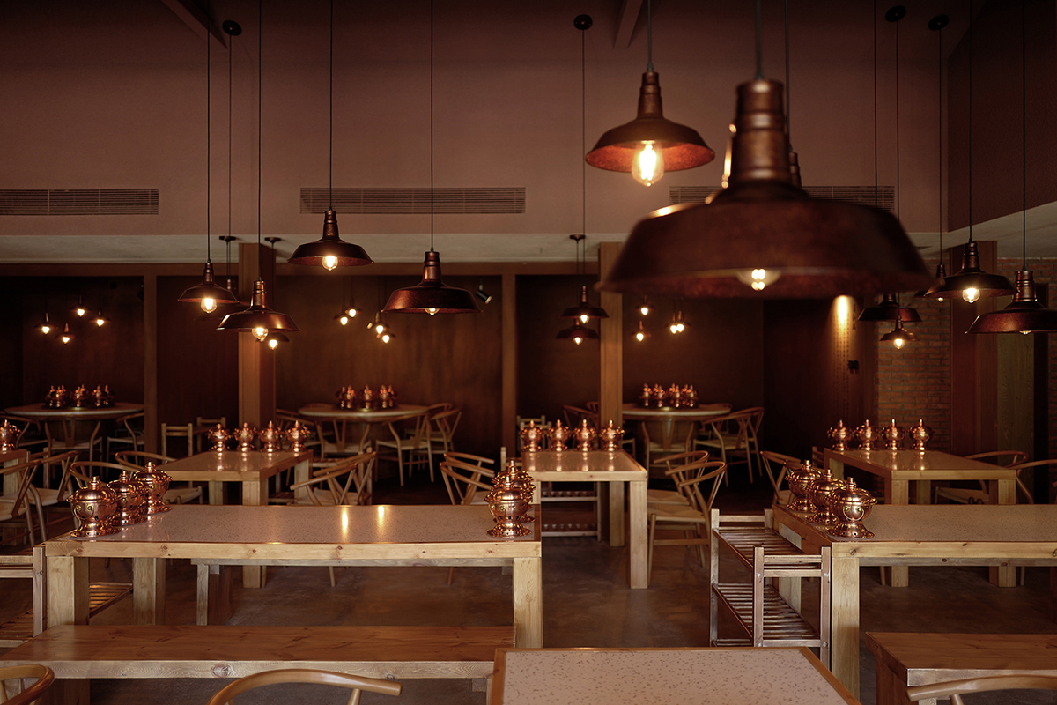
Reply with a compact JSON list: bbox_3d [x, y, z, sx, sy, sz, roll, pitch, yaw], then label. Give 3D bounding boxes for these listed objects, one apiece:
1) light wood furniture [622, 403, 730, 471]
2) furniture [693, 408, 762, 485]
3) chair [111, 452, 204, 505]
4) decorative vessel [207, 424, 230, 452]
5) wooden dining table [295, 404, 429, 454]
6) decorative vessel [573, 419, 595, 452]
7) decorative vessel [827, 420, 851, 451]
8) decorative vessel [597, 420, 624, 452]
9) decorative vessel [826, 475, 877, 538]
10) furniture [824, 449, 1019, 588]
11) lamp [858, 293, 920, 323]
[{"bbox_3d":[1.634,1.040,9.720,1.512,0.790,1.512,0,-1,1],"label":"light wood furniture"},{"bbox_3d":[2.090,1.000,8.680,0.550,0.760,0.530,0,0,-45],"label":"furniture"},{"bbox_3d":[-2.906,1.165,6.360,0.558,0.761,0.558,0,-1,1],"label":"chair"},{"bbox_3d":[-2.408,0.662,6.400,0.195,0.222,0.190,0,0,1],"label":"decorative vessel"},{"bbox_3d":[-1.927,1.038,9.601,1.502,0.790,1.502,0,-1,1],"label":"wooden dining table"},{"bbox_3d":[0.438,0.645,6.400,0.195,0.243,0.190,0,0,1],"label":"decorative vessel"},{"bbox_3d":[2.467,0.663,6.498,0.193,0.247,0.193,0,-1,1],"label":"decorative vessel"},{"bbox_3d":[0.642,0.651,6.410,0.215,0.238,0.215,0,0,0],"label":"decorative vessel"},{"bbox_3d":[1.376,0.651,3.500,0.215,0.238,0.215,0,0,0],"label":"decorative vessel"},{"bbox_3d":[2.755,1.136,5.880,0.800,0.752,1.200,0,0,1],"label":"furniture"},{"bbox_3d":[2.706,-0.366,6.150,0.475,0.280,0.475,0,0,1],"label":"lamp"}]

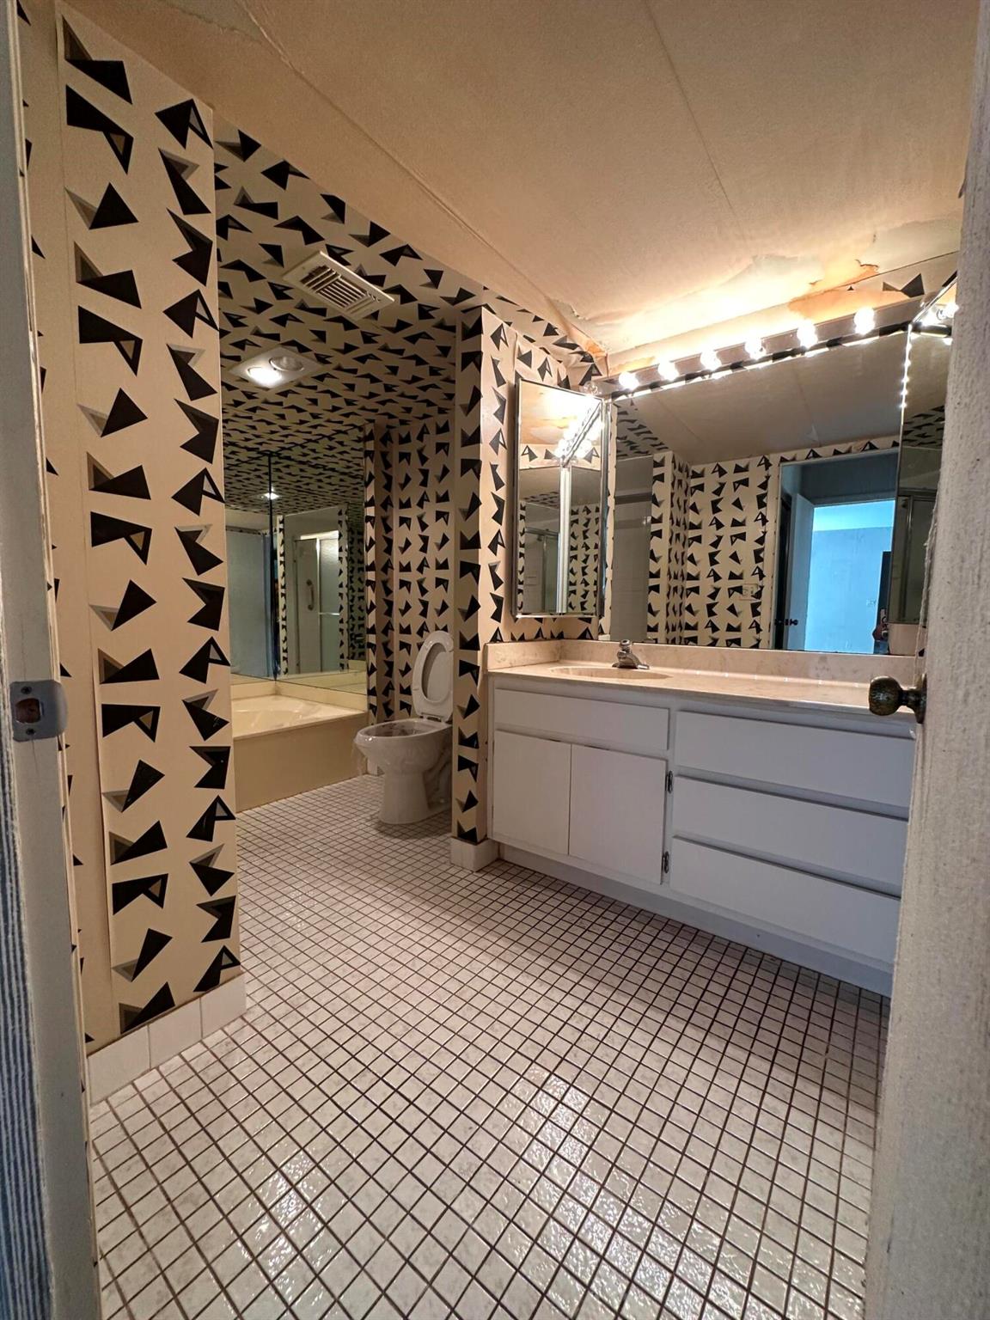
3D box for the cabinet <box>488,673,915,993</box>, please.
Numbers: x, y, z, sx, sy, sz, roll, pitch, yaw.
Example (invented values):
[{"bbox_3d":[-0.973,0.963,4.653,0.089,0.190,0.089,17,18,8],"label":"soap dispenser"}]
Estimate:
[{"bbox_3d":[0.688,0.458,1.878,1.394,0.773,0.553,5,7,37],"label":"cabinet"}]

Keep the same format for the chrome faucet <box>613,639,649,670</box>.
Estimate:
[{"bbox_3d":[0.536,-0.020,2.157,0.157,0.123,0.141,5,7,37],"label":"chrome faucet"}]

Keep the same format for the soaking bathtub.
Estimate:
[{"bbox_3d":[-1.595,0.520,2.975,0.995,0.387,1.414,5,7,37],"label":"soaking bathtub"}]

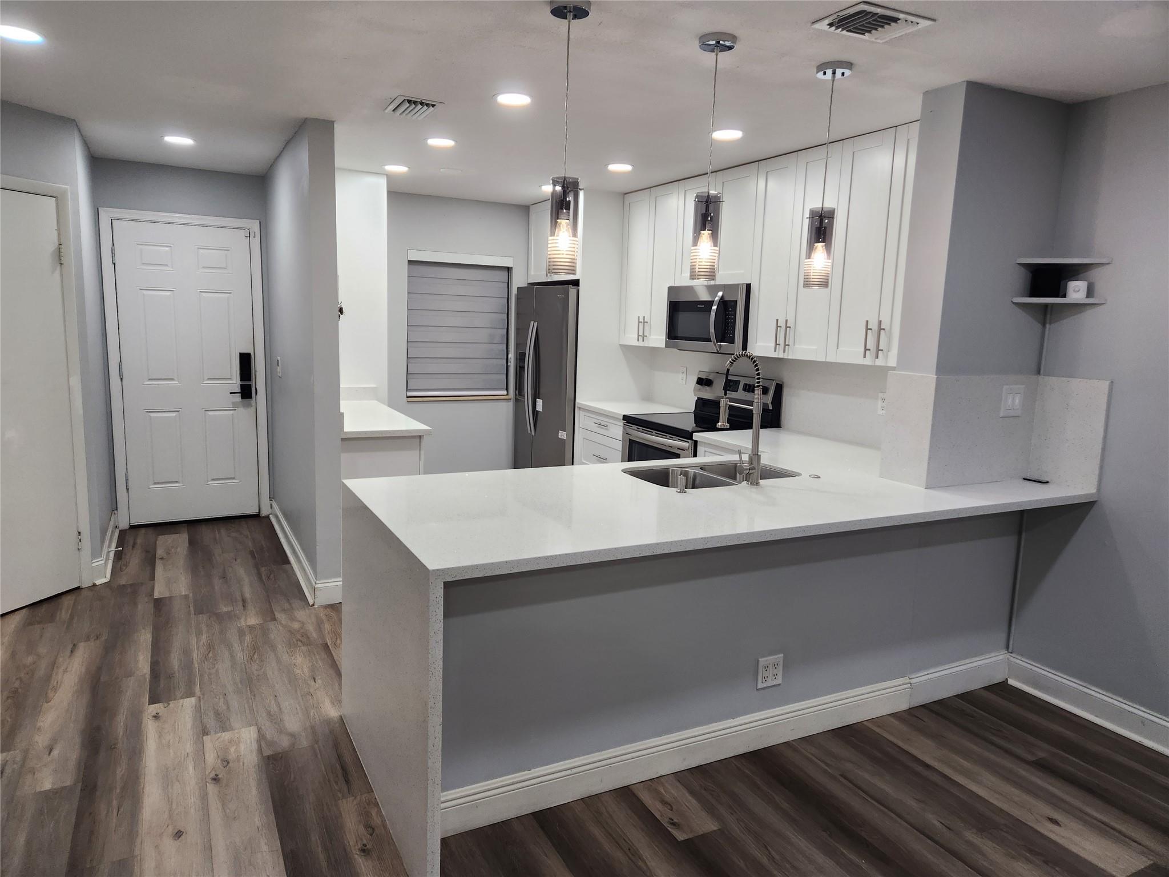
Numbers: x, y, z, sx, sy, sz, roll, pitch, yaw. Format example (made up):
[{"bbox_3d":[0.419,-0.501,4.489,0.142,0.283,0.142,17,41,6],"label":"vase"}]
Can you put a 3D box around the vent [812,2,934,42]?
[{"bbox_3d":[0.863,-1.241,2.316,0.279,0.020,0.206,-2,9,-27],"label":"vent"}]

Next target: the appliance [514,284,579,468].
[{"bbox_3d":[-0.074,-0.294,6.173,0.713,1.742,0.911,-2,9,-27],"label":"appliance"}]

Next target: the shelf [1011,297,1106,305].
[{"bbox_3d":[1.863,-0.539,3.071,0.302,0.023,0.163,5,9,17],"label":"shelf"}]

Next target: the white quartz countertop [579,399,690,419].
[{"bbox_3d":[0.370,-0.199,5.473,0.634,0.037,0.653,-2,9,-27],"label":"white quartz countertop"}]

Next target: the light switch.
[{"bbox_3d":[1.731,-0.149,3.137,0.119,0.122,0.012,-2,9,-27],"label":"light switch"}]

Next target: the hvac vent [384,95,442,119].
[{"bbox_3d":[-0.753,-1.463,3.430,0.196,0.020,0.307,-2,9,-27],"label":"hvac vent"}]

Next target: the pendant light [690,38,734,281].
[{"bbox_3d":[0.407,-0.897,2.494,0.119,0.762,0.119,2,8,0],"label":"pendant light"}]

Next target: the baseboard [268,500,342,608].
[{"bbox_3d":[-1.784,0.651,4.868,0.163,0.134,1.960,-2,9,-27],"label":"baseboard"}]

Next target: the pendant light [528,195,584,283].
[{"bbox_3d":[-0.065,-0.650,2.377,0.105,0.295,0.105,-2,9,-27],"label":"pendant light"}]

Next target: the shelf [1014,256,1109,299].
[{"bbox_3d":[1.866,-0.623,3.058,0.302,0.153,0.163,5,9,17],"label":"shelf"}]

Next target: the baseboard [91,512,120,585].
[{"bbox_3d":[-2.899,0.628,4.737,0.074,0.139,1.218,-2,9,-27],"label":"baseboard"}]

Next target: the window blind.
[{"bbox_3d":[-0.997,-0.864,6.176,0.832,1.040,0.050,-2,9,-27],"label":"window blind"}]

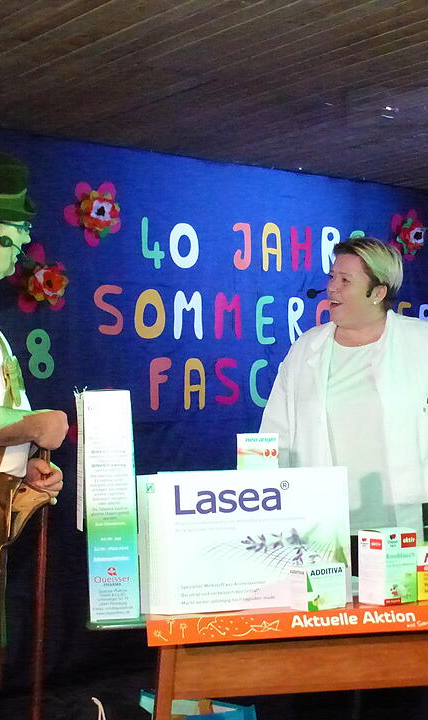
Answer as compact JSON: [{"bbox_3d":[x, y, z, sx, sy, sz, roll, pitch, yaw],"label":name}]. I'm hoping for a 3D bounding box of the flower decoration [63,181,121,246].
[{"bbox_3d":[-0.533,-0.638,5.312,0.270,0.280,0.080,1,-3,-39],"label":"flower decoration"}]

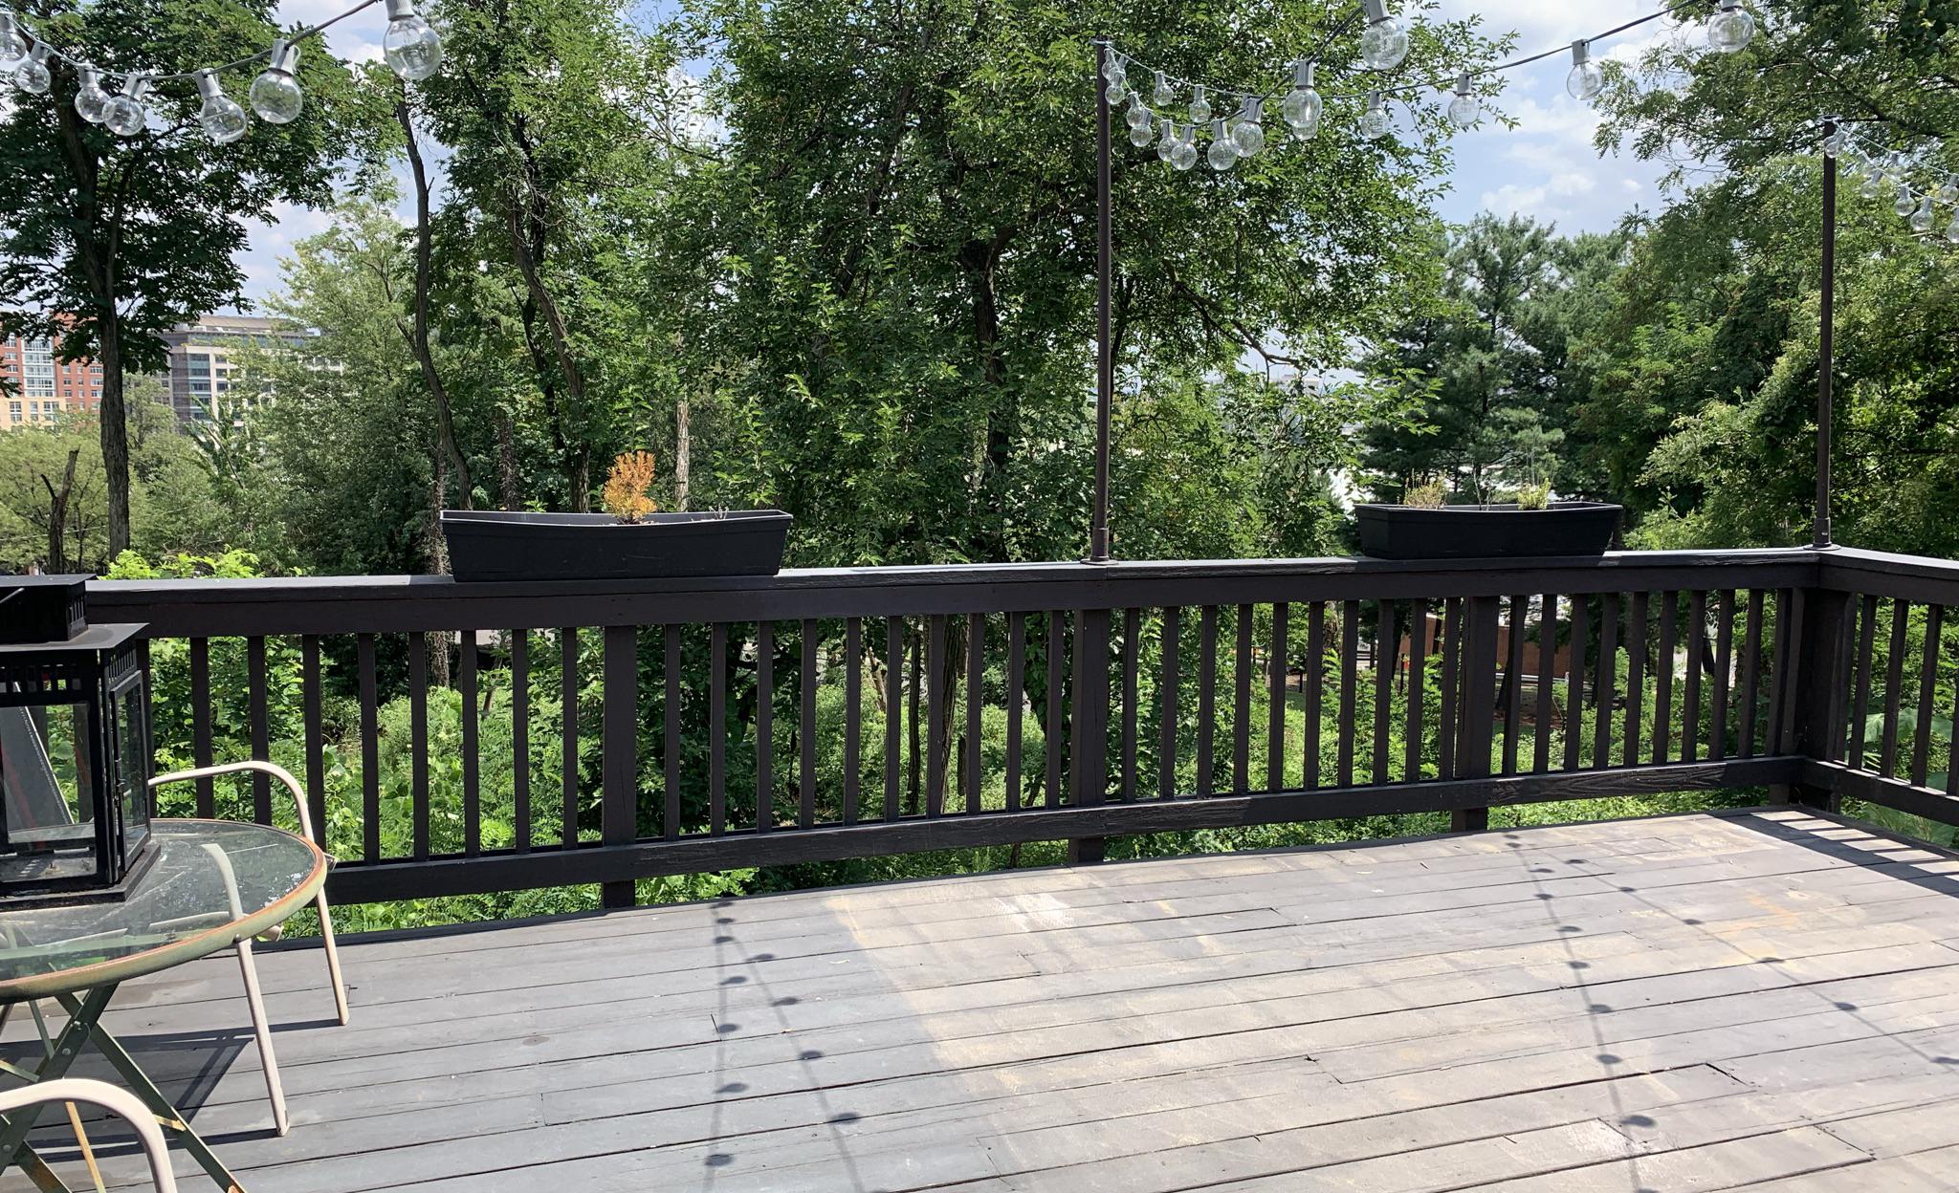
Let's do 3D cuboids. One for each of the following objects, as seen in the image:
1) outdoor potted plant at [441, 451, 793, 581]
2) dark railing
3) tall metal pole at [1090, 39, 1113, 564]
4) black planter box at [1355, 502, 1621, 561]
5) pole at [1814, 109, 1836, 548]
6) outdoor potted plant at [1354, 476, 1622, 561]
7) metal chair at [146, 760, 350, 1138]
[{"bbox_3d":[-0.973,-0.224,4.001,0.921,0.339,0.207,-2,7,-19],"label":"outdoor potted plant"},{"bbox_3d":[0.495,0.403,4.333,5.819,0.941,0.688,-2,7,-19],"label":"dark railing"},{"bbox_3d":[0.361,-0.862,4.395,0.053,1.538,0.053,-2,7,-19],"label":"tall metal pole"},{"bbox_3d":[1.709,-0.213,4.915,0.921,0.177,0.202,-2,7,-19],"label":"black planter box"},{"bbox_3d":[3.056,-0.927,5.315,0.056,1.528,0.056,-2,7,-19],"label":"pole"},{"bbox_3d":[1.709,-0.259,4.910,0.921,0.268,0.202,-2,7,-19],"label":"outdoor potted plant"},{"bbox_3d":[-1.688,0.542,2.938,0.688,0.901,0.577,0,7,-11],"label":"metal chair"}]

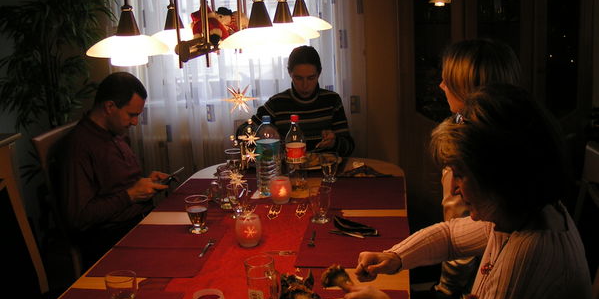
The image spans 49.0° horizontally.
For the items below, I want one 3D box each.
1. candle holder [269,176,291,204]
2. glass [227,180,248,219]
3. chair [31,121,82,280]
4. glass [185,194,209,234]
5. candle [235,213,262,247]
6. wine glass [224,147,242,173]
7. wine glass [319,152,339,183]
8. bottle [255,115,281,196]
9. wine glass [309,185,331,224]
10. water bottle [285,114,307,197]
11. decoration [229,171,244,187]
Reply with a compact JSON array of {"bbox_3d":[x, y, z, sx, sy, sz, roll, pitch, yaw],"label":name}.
[{"bbox_3d":[-0.077,0.167,2.671,0.088,0.095,0.088,-1,14,8],"label":"candle holder"},{"bbox_3d":[-0.222,0.181,2.376,0.077,0.116,0.077,-1,13,9],"label":"glass"},{"bbox_3d":[-0.689,0.412,2.795,0.540,1.030,0.460,-1,13,9],"label":"chair"},{"bbox_3d":[-0.371,0.239,2.381,0.083,0.120,0.083,-1,14,8],"label":"glass"},{"bbox_3d":[-0.162,0.258,2.089,0.081,0.090,0.081,-1,13,9],"label":"candle"},{"bbox_3d":[-0.292,0.067,2.875,0.077,0.116,0.077,-1,13,9],"label":"wine glass"},{"bbox_3d":[0.128,0.076,2.728,0.077,0.116,0.077,-1,13,9],"label":"wine glass"},{"bbox_3d":[-0.130,0.030,2.762,0.097,0.325,0.097,-1,14,8],"label":"bottle"},{"bbox_3d":[0.077,0.206,2.422,0.081,0.120,0.081,-1,14,8],"label":"wine glass"},{"bbox_3d":[-0.008,0.025,2.560,0.080,0.308,0.080,-1,13,9],"label":"water bottle"},{"bbox_3d":[-0.241,0.115,2.520,0.060,0.060,0.050,-1,14,8],"label":"decoration"}]

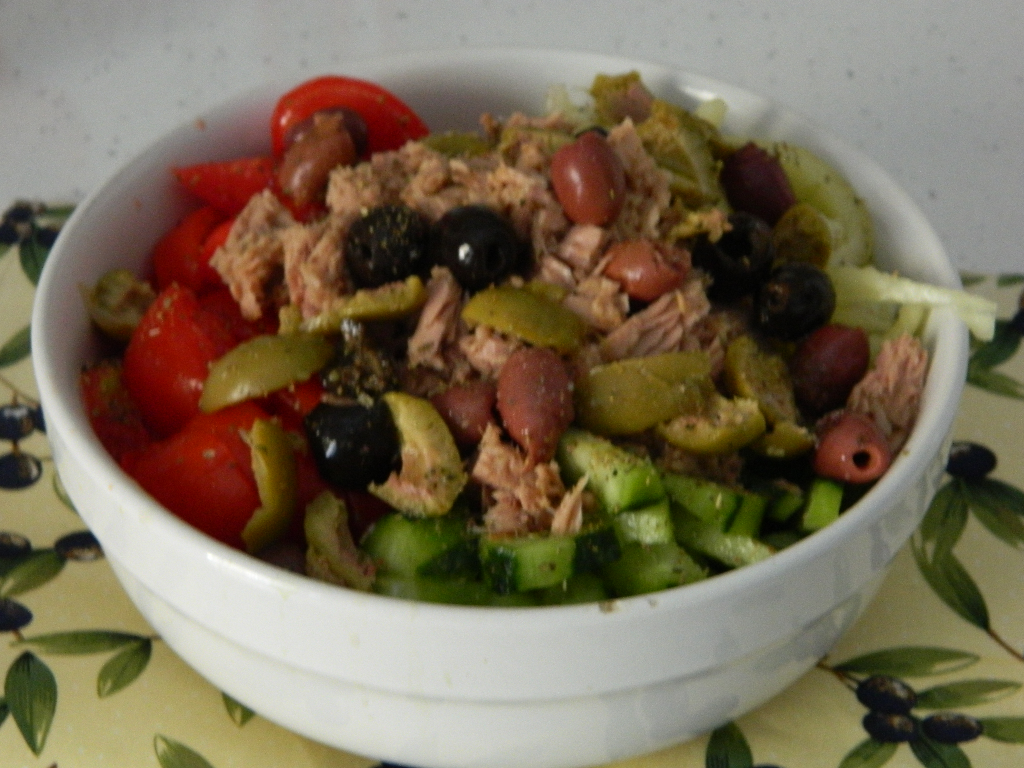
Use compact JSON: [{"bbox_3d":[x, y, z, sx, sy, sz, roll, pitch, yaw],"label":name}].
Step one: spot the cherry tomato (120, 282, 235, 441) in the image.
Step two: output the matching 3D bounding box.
[{"bbox_3d":[-0.075,-0.005,0.466,0.026,0.035,0.027,-3,18,0],"label":"cherry tomato"}]

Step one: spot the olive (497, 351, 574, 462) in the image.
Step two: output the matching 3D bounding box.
[{"bbox_3d":[0.005,0.004,0.432,0.017,0.017,0.025,1,78,0],"label":"olive"}]

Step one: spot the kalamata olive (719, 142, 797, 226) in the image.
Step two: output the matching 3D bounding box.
[{"bbox_3d":[0.063,-0.051,0.528,0.017,0.017,0.025,-19,59,0],"label":"kalamata olive"}]

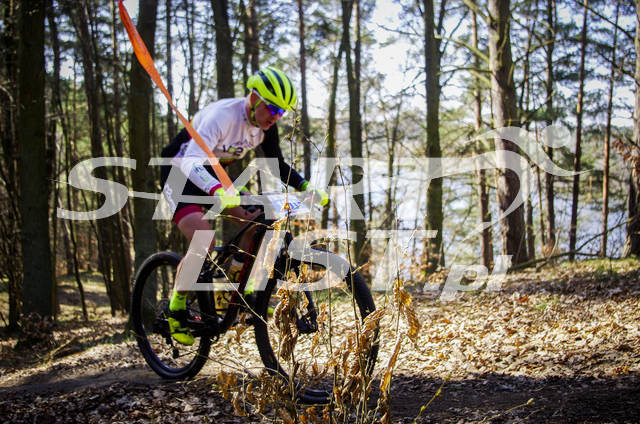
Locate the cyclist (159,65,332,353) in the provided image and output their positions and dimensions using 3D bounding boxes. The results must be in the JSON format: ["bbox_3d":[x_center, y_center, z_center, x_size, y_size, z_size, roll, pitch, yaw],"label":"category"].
[{"bbox_3d":[-0.496,-0.011,3.818,0.920,1.430,0.690,6,9,42],"label":"cyclist"}]

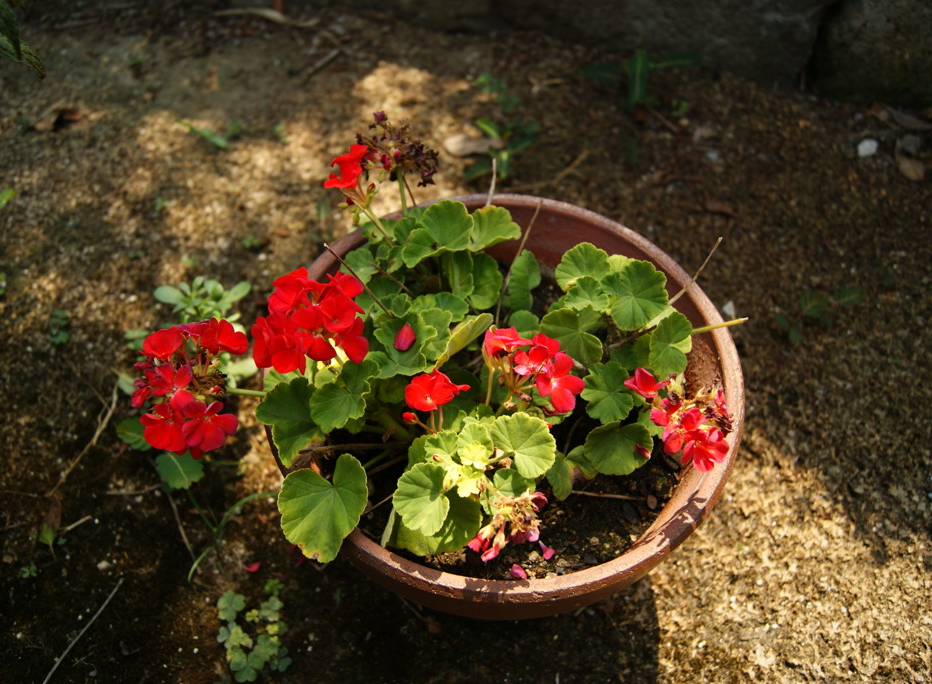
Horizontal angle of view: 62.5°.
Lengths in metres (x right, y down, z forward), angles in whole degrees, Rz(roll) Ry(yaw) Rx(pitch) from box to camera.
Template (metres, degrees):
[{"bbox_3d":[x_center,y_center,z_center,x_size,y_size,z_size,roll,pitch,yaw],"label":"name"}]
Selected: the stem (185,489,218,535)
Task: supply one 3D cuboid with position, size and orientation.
[{"bbox_3d":[-0.217,0.139,0.631,0.004,0.004,0.045,-34,78,-23],"label":"stem"}]

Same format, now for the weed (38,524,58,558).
[{"bbox_3d":[-0.359,0.171,0.661,0.015,0.012,0.028,-8,55,-8],"label":"weed"}]

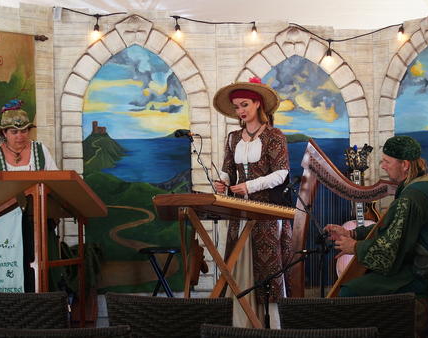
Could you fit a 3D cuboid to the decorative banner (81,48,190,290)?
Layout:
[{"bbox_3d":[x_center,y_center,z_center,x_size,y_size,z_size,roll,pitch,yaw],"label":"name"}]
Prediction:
[{"bbox_3d":[-0.640,-0.004,9.250,0.910,2.070,0.040,-1,0,-7],"label":"decorative banner"}]

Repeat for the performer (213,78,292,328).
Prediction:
[{"bbox_3d":[0.251,0.251,7.200,0.500,1.680,0.460,-1,0,22],"label":"performer"}]

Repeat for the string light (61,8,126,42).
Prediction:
[{"bbox_3d":[-0.997,-1.188,9.150,0.530,0.280,0.060,-1,0,-7],"label":"string light"}]

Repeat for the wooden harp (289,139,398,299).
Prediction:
[{"bbox_3d":[0.779,0.444,6.500,0.660,1.240,0.300,-1,0,9],"label":"wooden harp"}]

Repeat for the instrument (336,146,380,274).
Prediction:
[{"bbox_3d":[1.050,0.325,7.900,0.390,1.000,0.120,-4,-9,4],"label":"instrument"}]

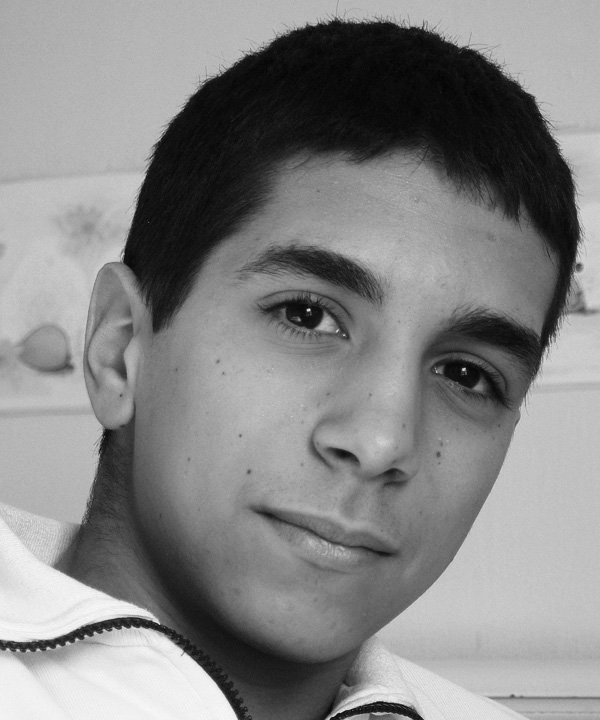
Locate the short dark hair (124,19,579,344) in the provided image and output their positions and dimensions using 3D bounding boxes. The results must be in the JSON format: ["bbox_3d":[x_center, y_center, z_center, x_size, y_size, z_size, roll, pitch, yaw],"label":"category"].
[{"bbox_3d":[0.020,-0.046,1.800,0.165,0.165,0.195,22,-8,-18],"label":"short dark hair"}]

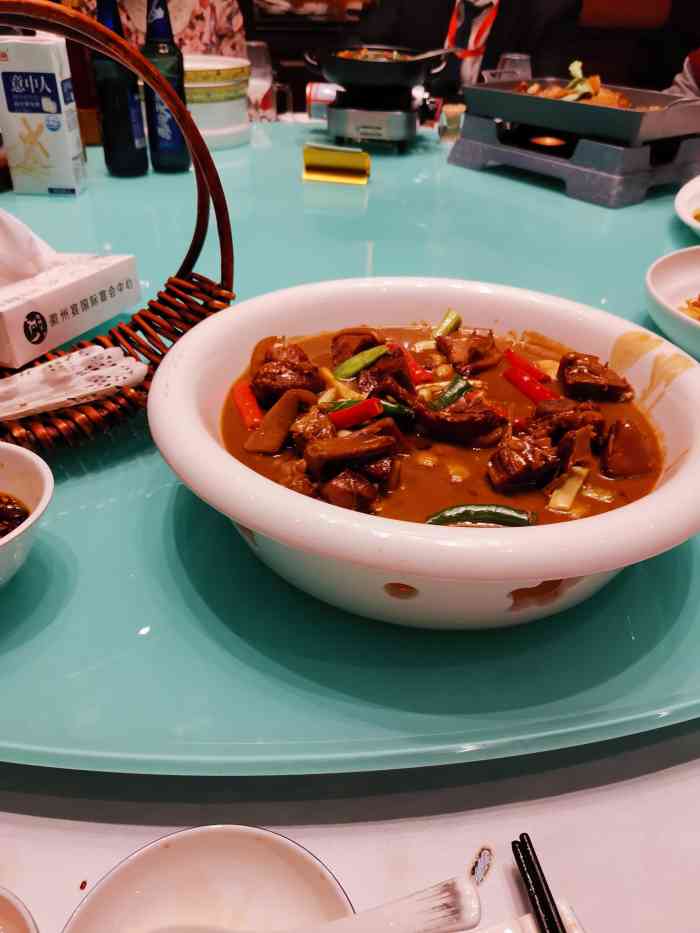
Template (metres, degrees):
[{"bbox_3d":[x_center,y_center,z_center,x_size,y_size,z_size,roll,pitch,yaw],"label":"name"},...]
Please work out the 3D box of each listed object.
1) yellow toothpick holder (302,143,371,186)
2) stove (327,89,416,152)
[{"bbox_3d":[-0.019,-0.498,1.198,0.103,0.048,0.046,4,35,1],"label":"yellow toothpick holder"},{"bbox_3d":[0.050,-0.696,1.429,0.171,0.113,0.165,9,35,8],"label":"stove"}]

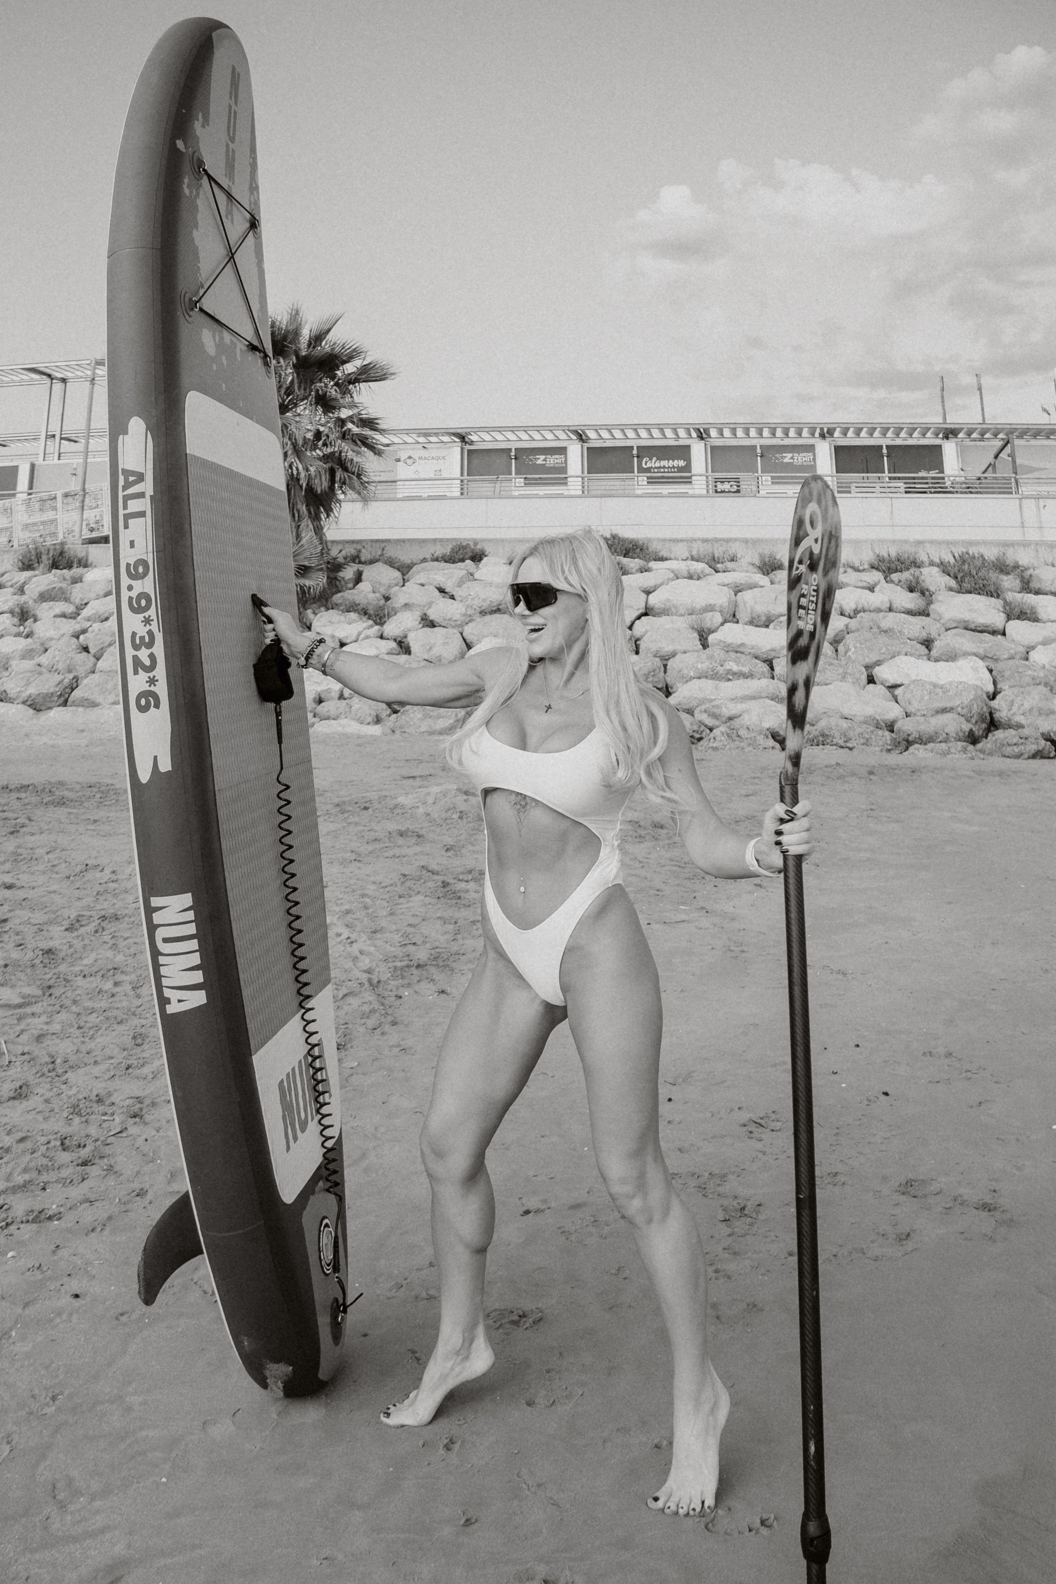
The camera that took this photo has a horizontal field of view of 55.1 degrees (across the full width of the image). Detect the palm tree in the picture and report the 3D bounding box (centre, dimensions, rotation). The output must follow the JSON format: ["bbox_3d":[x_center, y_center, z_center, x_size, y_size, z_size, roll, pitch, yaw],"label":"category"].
[{"bbox_3d":[-5.700,-8.300,25.000,4.500,7.200,4.400,0,4,0],"label":"palm tree"}]

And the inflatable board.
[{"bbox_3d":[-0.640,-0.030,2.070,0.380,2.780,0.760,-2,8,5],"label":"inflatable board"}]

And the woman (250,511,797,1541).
[{"bbox_3d":[0.000,0.415,1.920,1.020,1.730,0.500,2,4,22],"label":"woman"}]

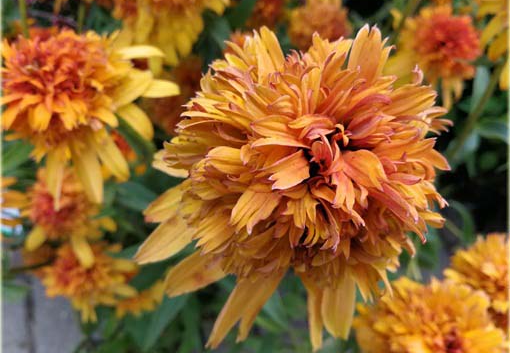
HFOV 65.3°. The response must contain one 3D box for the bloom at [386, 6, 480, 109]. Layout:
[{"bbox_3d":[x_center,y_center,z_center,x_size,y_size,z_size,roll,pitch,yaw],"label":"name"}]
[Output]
[{"bbox_3d":[0.189,-0.127,0.420,0.093,0.092,0.070,-6,29,-11],"label":"bloom"}]

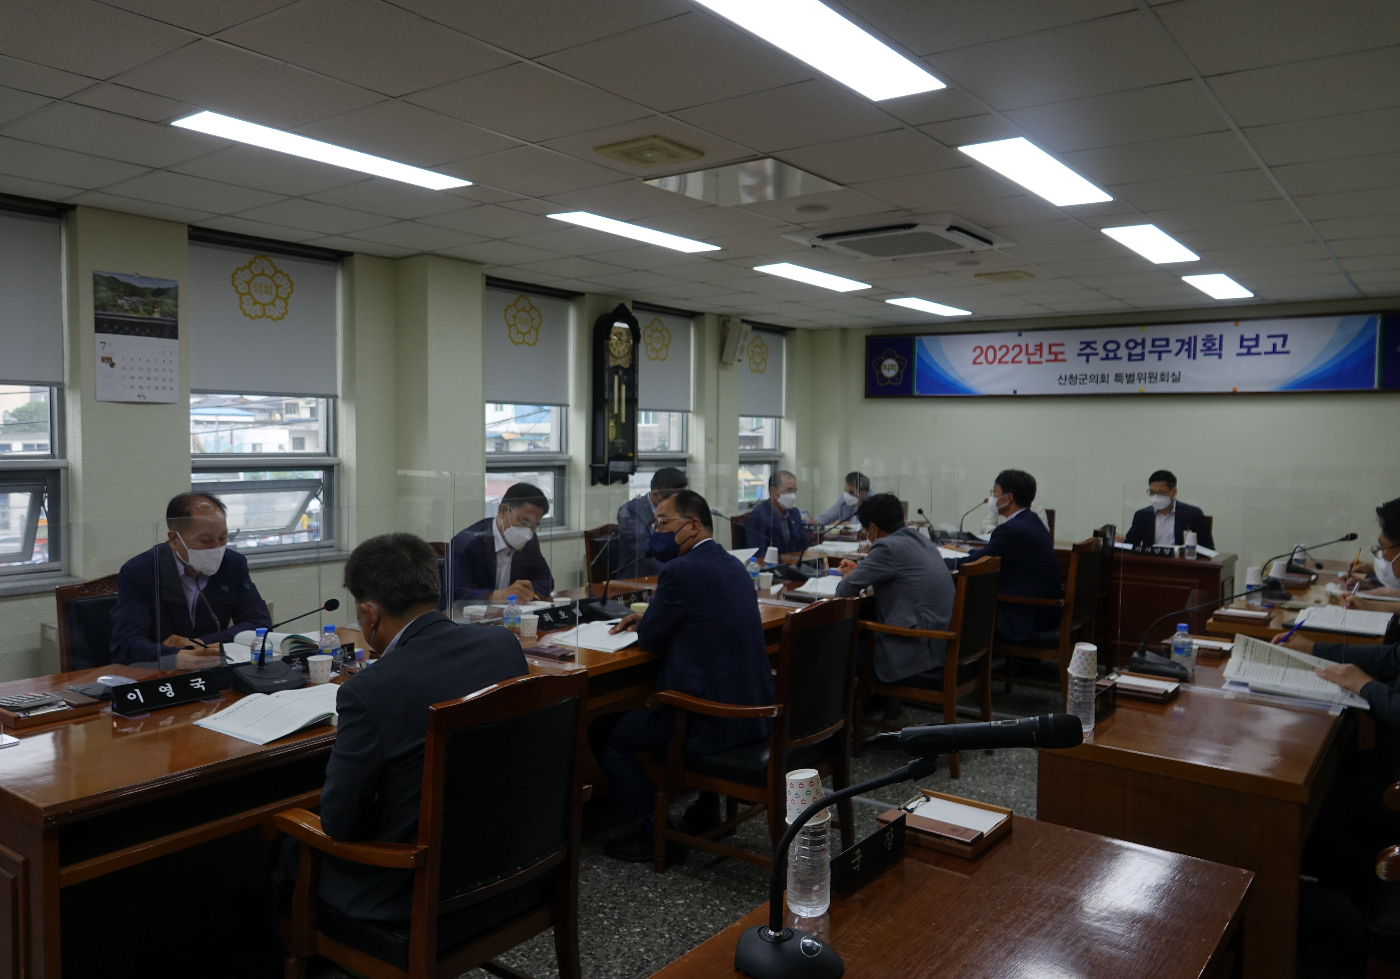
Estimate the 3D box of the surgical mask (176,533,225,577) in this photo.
[{"bbox_3d":[-1.632,0.217,3.190,0.100,0.115,0.140,26,16,28],"label":"surgical mask"}]

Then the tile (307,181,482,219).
[{"bbox_3d":[-1.429,-1.352,4.556,0.600,0.020,0.600,3,4,37],"label":"tile"}]

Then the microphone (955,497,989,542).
[{"bbox_3d":[1.615,0.185,5.850,0.200,0.270,0.100,3,4,37],"label":"microphone"}]

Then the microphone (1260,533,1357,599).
[{"bbox_3d":[2.644,0.336,4.338,0.385,0.310,0.120,4,5,38],"label":"microphone"}]

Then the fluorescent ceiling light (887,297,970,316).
[{"bbox_3d":[1.933,-1.539,8.189,0.280,0.050,1.200,3,4,38],"label":"fluorescent ceiling light"}]

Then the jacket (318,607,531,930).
[{"bbox_3d":[-0.642,0.598,2.361,0.480,0.620,0.510,3,4,38],"label":"jacket"}]

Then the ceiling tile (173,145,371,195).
[{"bbox_3d":[-1.795,-1.325,4.082,0.600,0.020,0.600,3,4,37],"label":"ceiling tile"}]

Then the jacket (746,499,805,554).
[{"bbox_3d":[0.473,0.339,6.047,0.380,0.570,0.460,4,5,38],"label":"jacket"}]

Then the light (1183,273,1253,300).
[{"bbox_3d":[3.620,-1.420,6.849,0.280,0.050,1.200,3,4,38],"label":"light"}]

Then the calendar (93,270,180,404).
[{"bbox_3d":[-2.845,-0.759,4.950,0.015,0.620,0.400,3,4,37],"label":"calendar"}]

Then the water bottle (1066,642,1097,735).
[{"bbox_3d":[0.890,0.457,2.274,0.070,0.202,0.070,3,4,37],"label":"water bottle"}]

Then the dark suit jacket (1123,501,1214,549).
[{"bbox_3d":[2.980,0.359,6.345,0.520,0.580,0.400,4,5,38],"label":"dark suit jacket"}]

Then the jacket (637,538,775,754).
[{"bbox_3d":[0.036,0.516,3.317,0.440,0.630,0.480,4,5,38],"label":"jacket"}]

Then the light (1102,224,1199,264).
[{"bbox_3d":[2.504,-1.360,5.396,0.280,0.050,1.180,3,4,37],"label":"light"}]

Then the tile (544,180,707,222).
[{"bbox_3d":[-0.314,-1.334,4.538,0.600,0.015,0.600,4,5,38],"label":"tile"}]

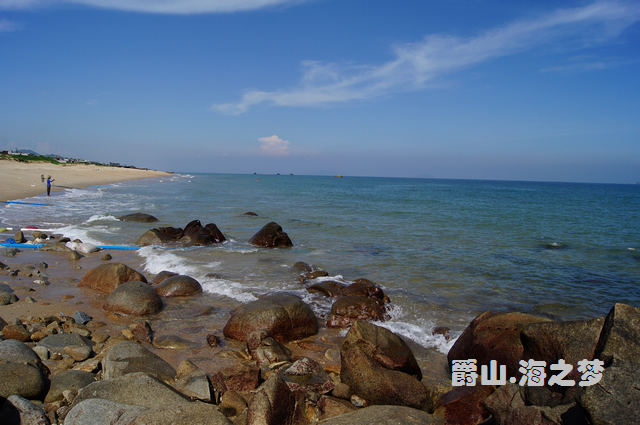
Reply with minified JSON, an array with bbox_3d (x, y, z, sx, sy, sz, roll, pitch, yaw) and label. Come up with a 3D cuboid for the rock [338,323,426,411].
[{"bbox_3d":[0.645,1.399,4.584,0.866,0.701,0.779,2,4,9],"label":"rock"}]

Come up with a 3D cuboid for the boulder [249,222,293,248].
[{"bbox_3d":[-1.493,0.664,14.782,1.365,0.730,1.092,1,4,-6],"label":"boulder"}]

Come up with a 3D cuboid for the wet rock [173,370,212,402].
[{"bbox_3d":[-1.131,1.548,4.288,0.340,0.198,0.289,0,5,-15],"label":"wet rock"}]

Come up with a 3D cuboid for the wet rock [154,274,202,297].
[{"bbox_3d":[-2.578,1.312,8.786,0.843,0.301,0.675,0,5,-16],"label":"wet rock"}]

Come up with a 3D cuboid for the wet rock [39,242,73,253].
[{"bbox_3d":[-6.723,0.889,12.200,0.760,0.200,0.580,-1,5,-29],"label":"wet rock"}]

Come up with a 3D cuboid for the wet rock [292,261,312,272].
[{"bbox_3d":[-0.407,1.256,11.258,0.470,0.246,0.376,1,4,-2],"label":"wet rock"}]

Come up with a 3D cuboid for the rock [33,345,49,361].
[{"bbox_3d":[-2.856,1.431,4.900,0.145,0.145,0.135,-1,5,-30],"label":"rock"}]

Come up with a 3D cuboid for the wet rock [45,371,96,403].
[{"bbox_3d":[-2.236,1.523,4.274,0.446,0.235,0.420,-1,5,-28],"label":"wet rock"}]

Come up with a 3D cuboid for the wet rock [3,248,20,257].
[{"bbox_3d":[-7.428,0.957,11.524,0.344,0.176,0.275,-1,5,-33],"label":"wet rock"}]

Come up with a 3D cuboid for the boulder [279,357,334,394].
[{"bbox_3d":[-0.107,1.557,4.656,0.506,0.275,0.405,1,4,-1],"label":"boulder"}]

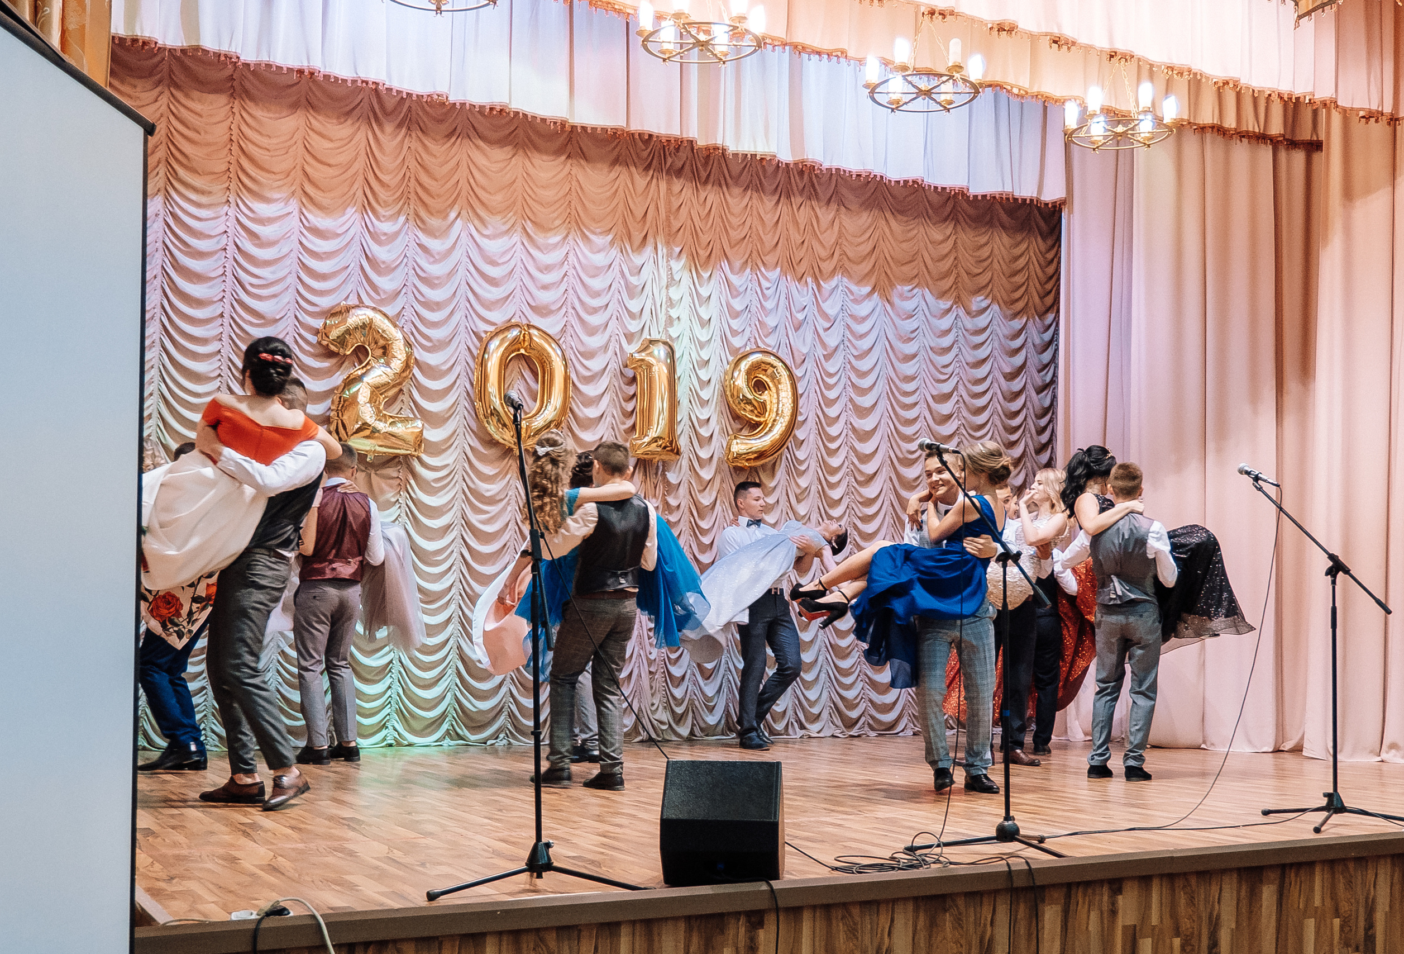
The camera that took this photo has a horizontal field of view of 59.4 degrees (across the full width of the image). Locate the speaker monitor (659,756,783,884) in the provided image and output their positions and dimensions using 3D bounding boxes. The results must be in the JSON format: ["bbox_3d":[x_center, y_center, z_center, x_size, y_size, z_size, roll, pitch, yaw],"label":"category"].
[{"bbox_3d":[0.082,1.069,3.864,0.360,0.370,0.380,0,-7,9],"label":"speaker monitor"}]

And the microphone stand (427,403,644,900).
[{"bbox_3d":[-0.500,0.515,3.903,0.600,1.460,0.580,3,-7,-14],"label":"microphone stand"}]

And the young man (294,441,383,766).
[{"bbox_3d":[-2.107,0.731,7.179,0.520,1.790,0.460,5,-8,-30],"label":"young man"}]

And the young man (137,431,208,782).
[{"bbox_3d":[-2.806,0.672,6.602,0.520,1.740,0.520,4,-8,-21],"label":"young man"}]

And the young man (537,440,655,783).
[{"bbox_3d":[-0.535,0.685,6.361,0.570,1.730,0.500,3,-7,-17],"label":"young man"}]

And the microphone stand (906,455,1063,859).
[{"bbox_3d":[1.103,0.625,4.568,0.580,1.460,0.620,6,-9,-37],"label":"microphone stand"}]

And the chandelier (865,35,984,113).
[{"bbox_3d":[1.106,-1.989,6.111,0.580,0.240,0.580,1,-7,0],"label":"chandelier"}]

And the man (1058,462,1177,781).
[{"bbox_3d":[2.349,0.800,7.008,0.580,1.760,0.480,-2,-8,21],"label":"man"}]

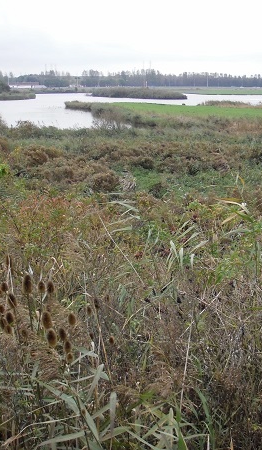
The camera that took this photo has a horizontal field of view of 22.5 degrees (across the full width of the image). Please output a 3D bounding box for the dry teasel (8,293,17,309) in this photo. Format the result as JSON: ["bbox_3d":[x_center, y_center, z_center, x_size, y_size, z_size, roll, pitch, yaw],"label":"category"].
[{"bbox_3d":[-0.471,0.301,2.620,0.030,0.067,0.030,-22,12,-12],"label":"dry teasel"}]

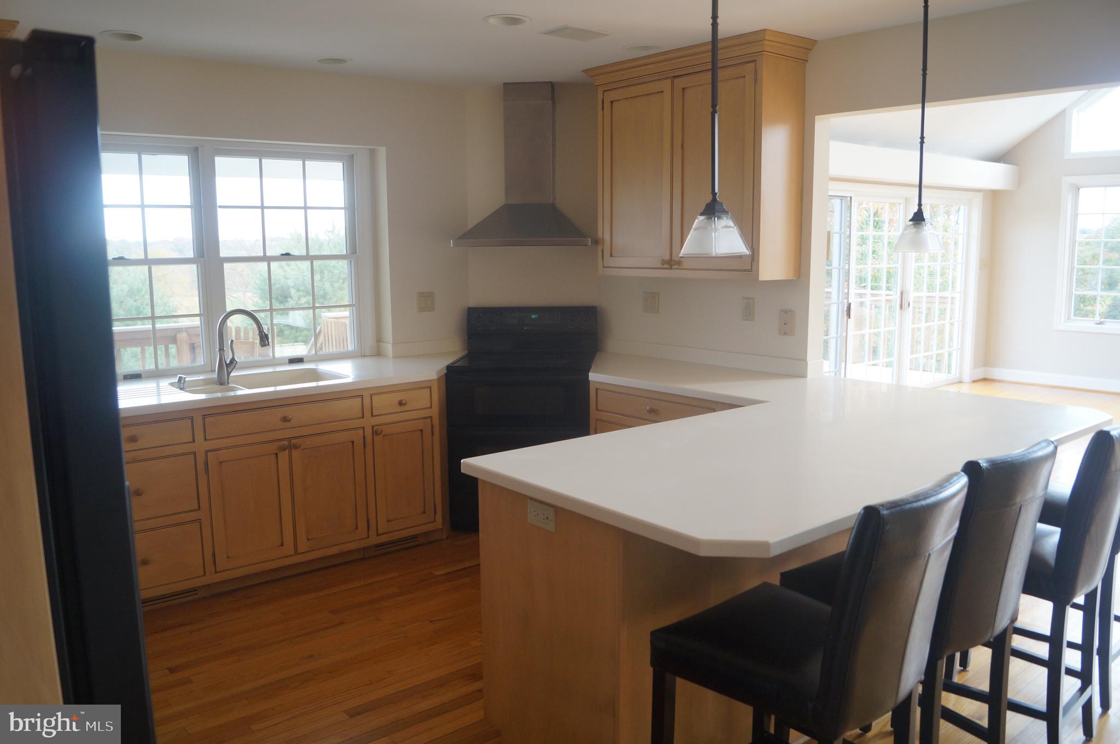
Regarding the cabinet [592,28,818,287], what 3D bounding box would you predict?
[{"bbox_3d":[0.644,-0.998,4.136,0.380,1.075,1.180,-7,10,-39],"label":"cabinet"}]

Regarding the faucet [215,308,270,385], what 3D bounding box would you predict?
[{"bbox_3d":[-1.461,-0.123,3.862,0.235,0.353,0.080,-1,8,-8],"label":"faucet"}]

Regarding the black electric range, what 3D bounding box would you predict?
[{"bbox_3d":[-0.184,0.236,4.730,0.760,1.175,0.670,0,8,3],"label":"black electric range"}]

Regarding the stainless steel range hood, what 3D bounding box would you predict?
[{"bbox_3d":[-0.193,-1.142,4.628,0.755,0.910,0.485,0,8,3],"label":"stainless steel range hood"}]

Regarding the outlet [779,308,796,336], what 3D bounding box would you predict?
[{"bbox_3d":[1.083,-0.232,4.005,0.010,0.120,0.082,-7,10,-39],"label":"outlet"}]

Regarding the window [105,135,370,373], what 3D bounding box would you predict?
[{"bbox_3d":[-1.756,-0.587,4.274,1.640,1.170,0.110,-7,10,-39],"label":"window"}]

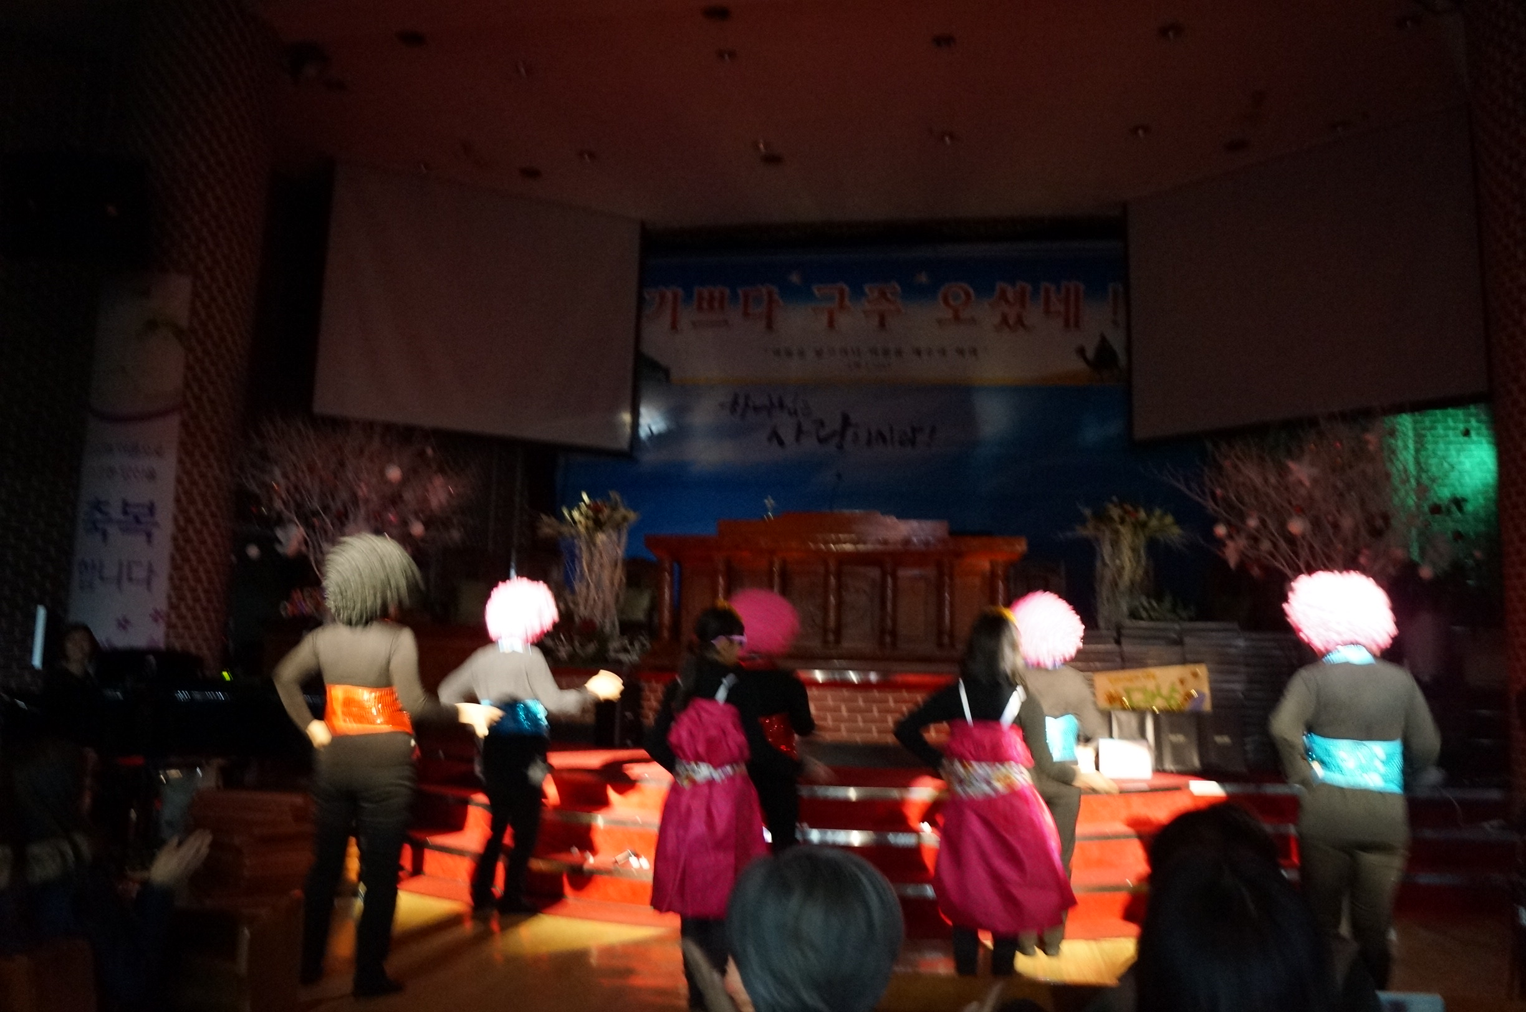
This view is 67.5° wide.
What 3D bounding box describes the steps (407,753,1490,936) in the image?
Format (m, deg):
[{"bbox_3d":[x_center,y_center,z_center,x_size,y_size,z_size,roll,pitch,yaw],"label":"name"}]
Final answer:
[{"bbox_3d":[0.975,1.895,6.531,6.000,0.550,2.100,0,-7,7],"label":"steps"}]

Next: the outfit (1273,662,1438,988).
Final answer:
[{"bbox_3d":[2.362,1.298,4.614,0.640,1.332,0.380,-1,-7,18],"label":"outfit"}]

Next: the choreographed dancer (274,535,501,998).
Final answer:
[{"bbox_3d":[-1.444,1.001,4.507,0.820,1.762,0.500,1,-7,0],"label":"choreographed dancer"}]

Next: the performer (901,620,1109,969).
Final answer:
[{"bbox_3d":[0.904,1.122,4.420,0.740,1.450,0.500,0,-6,9],"label":"performer"}]

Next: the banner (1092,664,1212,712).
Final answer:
[{"bbox_3d":[2.334,1.094,6.850,0.710,0.270,0.030,0,-6,6],"label":"banner"}]

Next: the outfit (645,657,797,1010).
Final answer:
[{"bbox_3d":[-0.166,1.217,4.169,0.500,1.300,0.460,-1,-7,18],"label":"outfit"}]

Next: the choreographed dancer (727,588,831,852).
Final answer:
[{"bbox_3d":[0.045,1.124,4.916,0.480,1.530,0.380,-5,-9,44],"label":"choreographed dancer"}]

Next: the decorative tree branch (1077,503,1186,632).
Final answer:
[{"bbox_3d":[2.974,0.563,9.300,0.820,1.200,0.720,1,-6,0],"label":"decorative tree branch"}]

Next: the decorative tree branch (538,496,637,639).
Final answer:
[{"bbox_3d":[-1.299,0.435,8.500,0.750,1.080,0.650,0,-7,8],"label":"decorative tree branch"}]

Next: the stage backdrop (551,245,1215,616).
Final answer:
[{"bbox_3d":[1.070,-0.639,10.200,5.650,3.400,0.150,0,-7,8],"label":"stage backdrop"}]

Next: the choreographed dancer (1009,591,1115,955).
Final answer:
[{"bbox_3d":[1.316,1.205,5.194,0.520,1.614,0.450,-1,-7,18],"label":"choreographed dancer"}]

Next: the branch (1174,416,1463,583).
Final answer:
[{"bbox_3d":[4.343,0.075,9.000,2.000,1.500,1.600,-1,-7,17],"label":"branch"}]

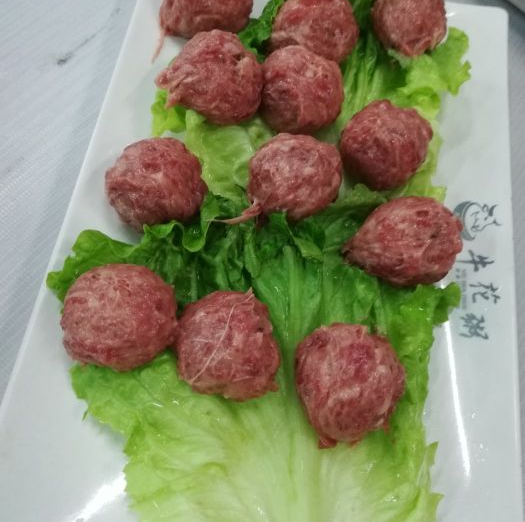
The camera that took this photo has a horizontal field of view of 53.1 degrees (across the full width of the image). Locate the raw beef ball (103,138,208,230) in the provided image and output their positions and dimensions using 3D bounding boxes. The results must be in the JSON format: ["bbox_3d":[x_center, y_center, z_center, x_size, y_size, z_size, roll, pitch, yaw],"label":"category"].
[{"bbox_3d":[-0.049,-0.035,0.240,0.043,0.040,0.043,2,69,-5],"label":"raw beef ball"}]

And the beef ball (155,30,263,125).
[{"bbox_3d":[-0.027,-0.092,0.264,0.046,0.042,0.045,2,69,-5],"label":"beef ball"}]

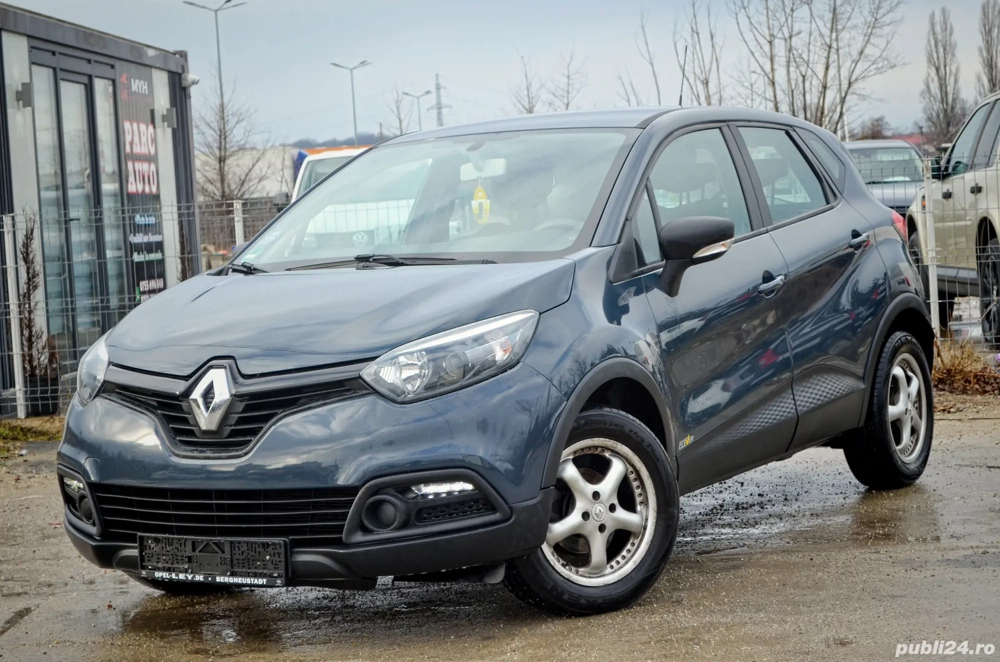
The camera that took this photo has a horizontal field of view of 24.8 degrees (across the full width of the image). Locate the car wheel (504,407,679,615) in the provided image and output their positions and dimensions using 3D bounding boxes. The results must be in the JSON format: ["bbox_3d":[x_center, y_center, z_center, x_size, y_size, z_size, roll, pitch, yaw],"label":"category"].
[{"bbox_3d":[0.251,0.545,6.856,0.620,0.620,0.205,-6,4,-34],"label":"car wheel"}]

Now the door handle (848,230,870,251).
[{"bbox_3d":[1.358,-0.343,8.587,0.053,0.048,0.190,-2,4,30],"label":"door handle"}]

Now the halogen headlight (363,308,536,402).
[{"bbox_3d":[-0.129,0.084,6.452,0.360,0.230,0.460,-2,4,30],"label":"halogen headlight"}]

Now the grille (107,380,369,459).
[{"bbox_3d":[-0.809,0.249,6.580,0.950,0.210,0.160,-2,4,31],"label":"grille"}]

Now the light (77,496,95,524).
[{"bbox_3d":[-1.238,0.535,6.850,0.085,0.085,0.065,-2,4,30],"label":"light"}]

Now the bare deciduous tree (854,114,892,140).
[{"bbox_3d":[29.746,-14.575,180.162,3.089,5.164,3.089,-2,4,30],"label":"bare deciduous tree"}]

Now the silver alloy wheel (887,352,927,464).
[{"bbox_3d":[1.546,0.309,9.055,0.180,0.440,0.440,-2,4,30],"label":"silver alloy wheel"}]

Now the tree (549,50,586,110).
[{"bbox_3d":[1.940,-5.020,60.151,1.400,4.900,1.400,-4,4,0],"label":"tree"}]

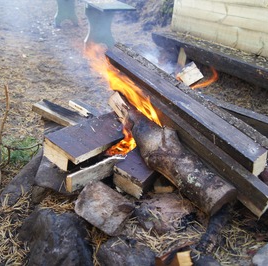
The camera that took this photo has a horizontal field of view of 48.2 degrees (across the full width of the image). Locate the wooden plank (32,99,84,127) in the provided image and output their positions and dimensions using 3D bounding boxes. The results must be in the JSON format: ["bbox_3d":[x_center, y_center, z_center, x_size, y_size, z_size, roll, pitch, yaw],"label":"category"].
[{"bbox_3d":[-0.391,-0.099,1.561,0.320,0.034,0.084,22,40,29],"label":"wooden plank"}]

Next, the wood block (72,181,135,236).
[{"bbox_3d":[-0.096,0.252,1.040,0.168,0.092,0.145,20,36,30],"label":"wood block"}]

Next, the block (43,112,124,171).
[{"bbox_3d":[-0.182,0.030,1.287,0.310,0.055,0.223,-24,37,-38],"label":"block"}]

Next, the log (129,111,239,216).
[{"bbox_3d":[0.164,0.099,1.182,0.140,0.135,0.494,-18,42,-28],"label":"log"}]

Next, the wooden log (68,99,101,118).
[{"bbox_3d":[-0.282,-0.137,1.636,0.169,0.026,0.041,30,43,31],"label":"wooden log"}]

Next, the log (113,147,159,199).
[{"bbox_3d":[0.021,0.152,1.212,0.133,0.103,0.154,30,50,24],"label":"log"}]

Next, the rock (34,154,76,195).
[{"bbox_3d":[-0.308,0.164,1.170,0.140,0.105,0.120,10,32,16],"label":"rock"}]

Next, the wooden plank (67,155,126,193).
[{"bbox_3d":[-0.137,0.157,1.164,0.260,0.062,0.026,-17,31,-39],"label":"wooden plank"}]

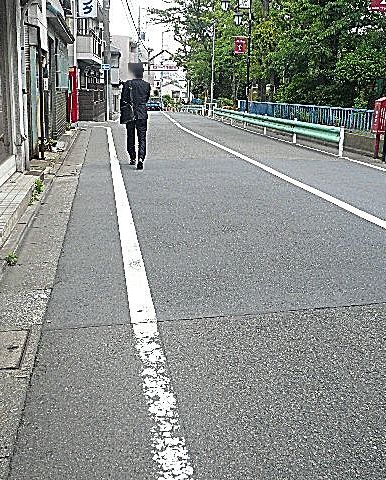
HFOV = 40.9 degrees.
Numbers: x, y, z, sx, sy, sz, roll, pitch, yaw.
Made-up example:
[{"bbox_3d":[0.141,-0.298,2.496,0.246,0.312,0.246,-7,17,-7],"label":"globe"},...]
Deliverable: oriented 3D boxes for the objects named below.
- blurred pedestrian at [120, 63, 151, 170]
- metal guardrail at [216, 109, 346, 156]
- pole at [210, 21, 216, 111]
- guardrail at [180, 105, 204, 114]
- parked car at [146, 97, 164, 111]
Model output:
[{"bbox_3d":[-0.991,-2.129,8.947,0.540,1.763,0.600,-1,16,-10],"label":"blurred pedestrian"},{"bbox_3d":[2.238,-4.415,19.275,0.200,0.683,15.850,0,16,-9],"label":"metal guardrail"},{"bbox_3d":[1.114,-9.392,28.816,0.140,4.994,0.140,-1,16,-10],"label":"pole"},{"bbox_3d":[-0.180,-9.800,39.000,0.200,0.700,12.000,0,16,-8],"label":"guardrail"},{"bbox_3d":[-3.941,-13.923,53.000,1.680,1.470,4.100,1,16,-5],"label":"parked car"}]

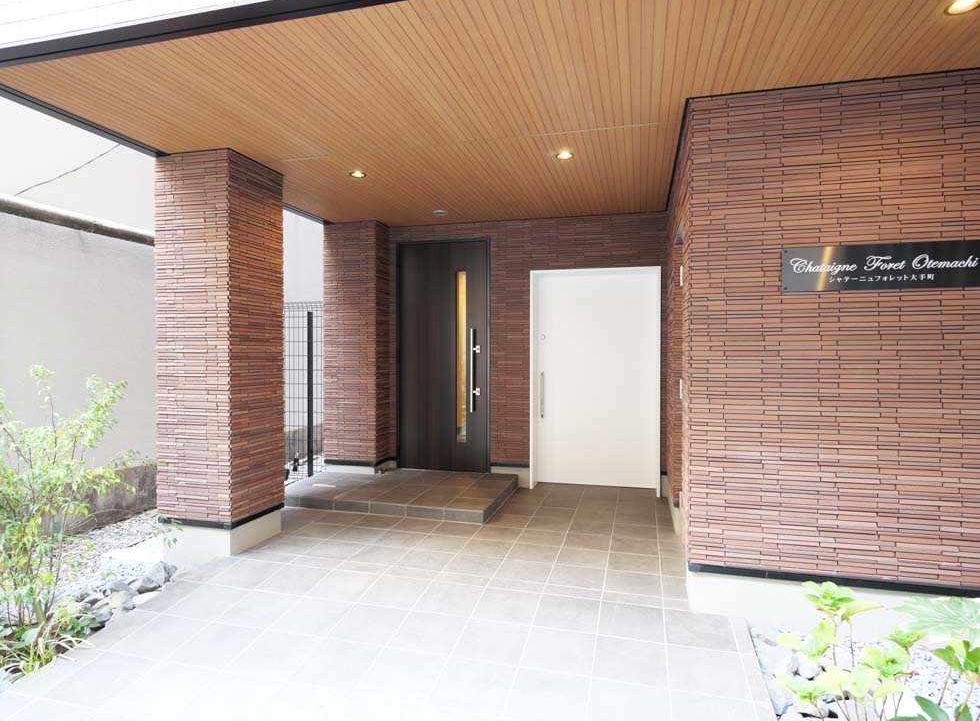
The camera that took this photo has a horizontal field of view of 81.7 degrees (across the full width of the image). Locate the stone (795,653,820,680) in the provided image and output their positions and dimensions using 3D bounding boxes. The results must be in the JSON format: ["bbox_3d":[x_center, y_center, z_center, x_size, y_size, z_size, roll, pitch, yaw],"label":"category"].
[{"bbox_3d":[1.316,1.264,2.339,0.111,0.081,0.111,0,1,15],"label":"stone"}]

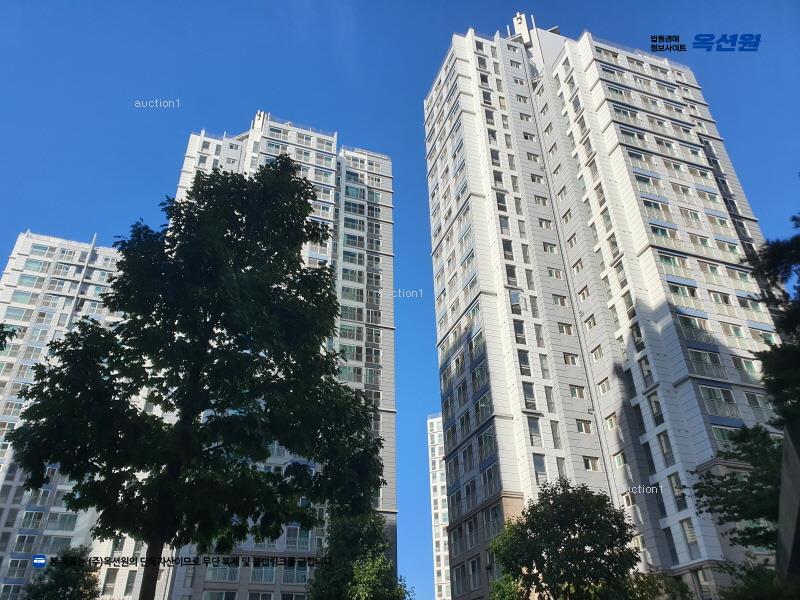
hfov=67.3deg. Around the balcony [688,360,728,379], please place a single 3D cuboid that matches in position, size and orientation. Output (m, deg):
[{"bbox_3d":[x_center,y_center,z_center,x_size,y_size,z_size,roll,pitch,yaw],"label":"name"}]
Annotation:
[{"bbox_3d":[21.590,4.840,41.957,2.850,1.030,0.350,10,-34,-16],"label":"balcony"}]

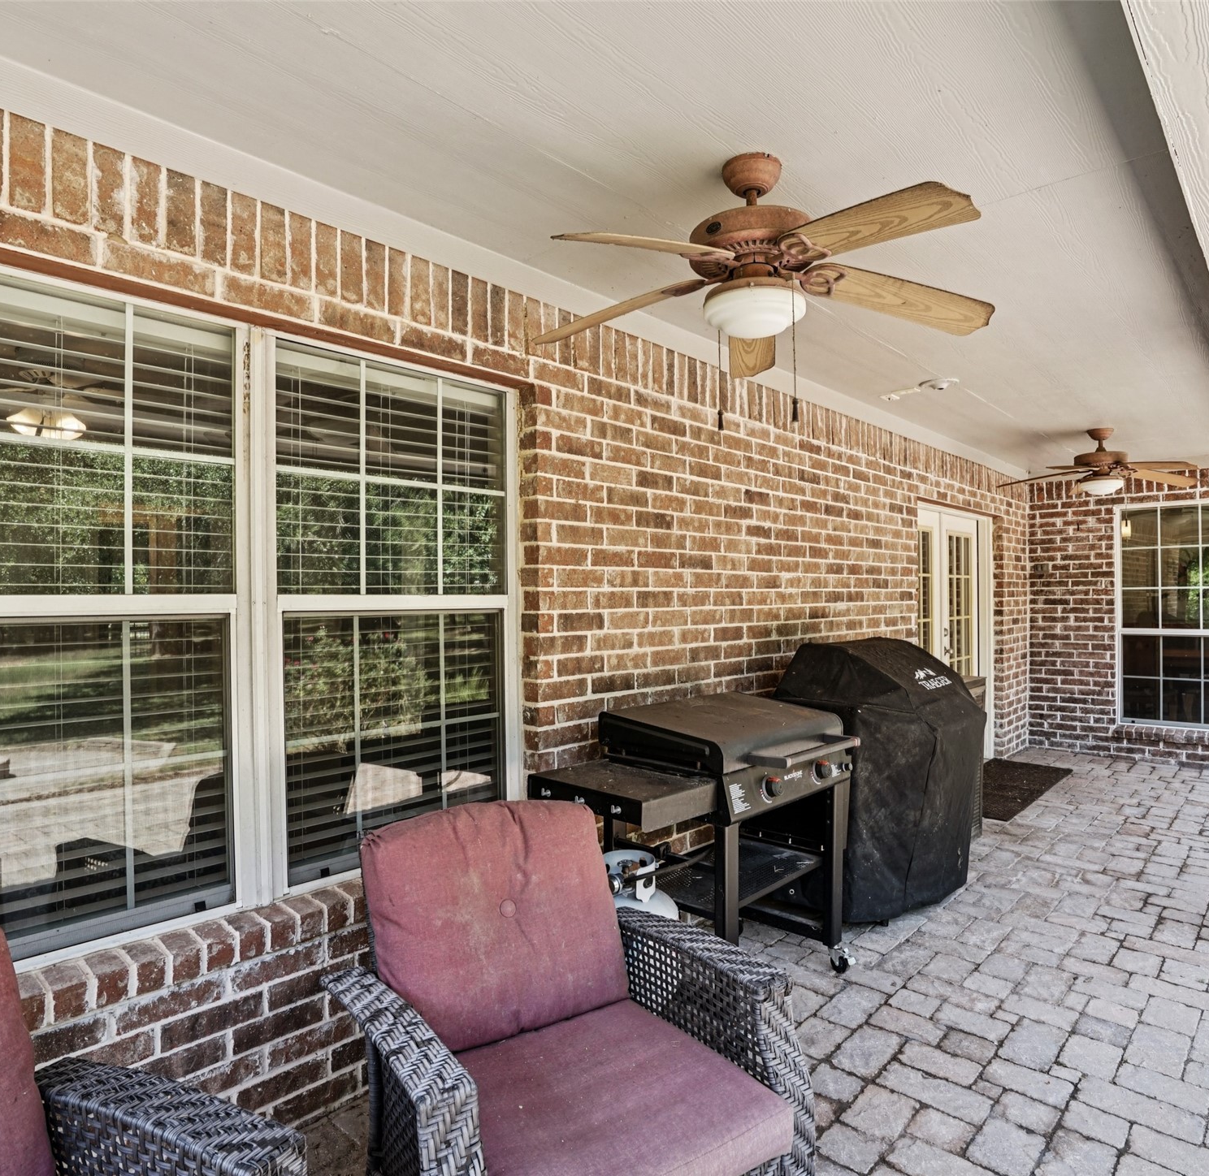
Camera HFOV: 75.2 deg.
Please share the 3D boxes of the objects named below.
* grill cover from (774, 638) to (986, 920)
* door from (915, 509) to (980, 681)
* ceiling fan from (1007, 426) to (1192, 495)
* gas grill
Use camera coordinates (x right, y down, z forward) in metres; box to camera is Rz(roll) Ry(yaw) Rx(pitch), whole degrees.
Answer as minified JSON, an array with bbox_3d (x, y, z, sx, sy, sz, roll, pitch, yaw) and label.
[{"bbox_3d":[1.307,0.839,3.705,0.725,1.196,0.957,-1,0,42],"label":"grill cover"},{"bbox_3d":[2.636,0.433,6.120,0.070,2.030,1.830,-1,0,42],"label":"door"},{"bbox_3d":[3.436,-0.871,5.456,1.293,0.458,1.293,-1,0,42],"label":"ceiling fan"},{"bbox_3d":[0.396,0.954,2.760,0.667,1.022,1.203,-1,0,42],"label":"gas grill"}]

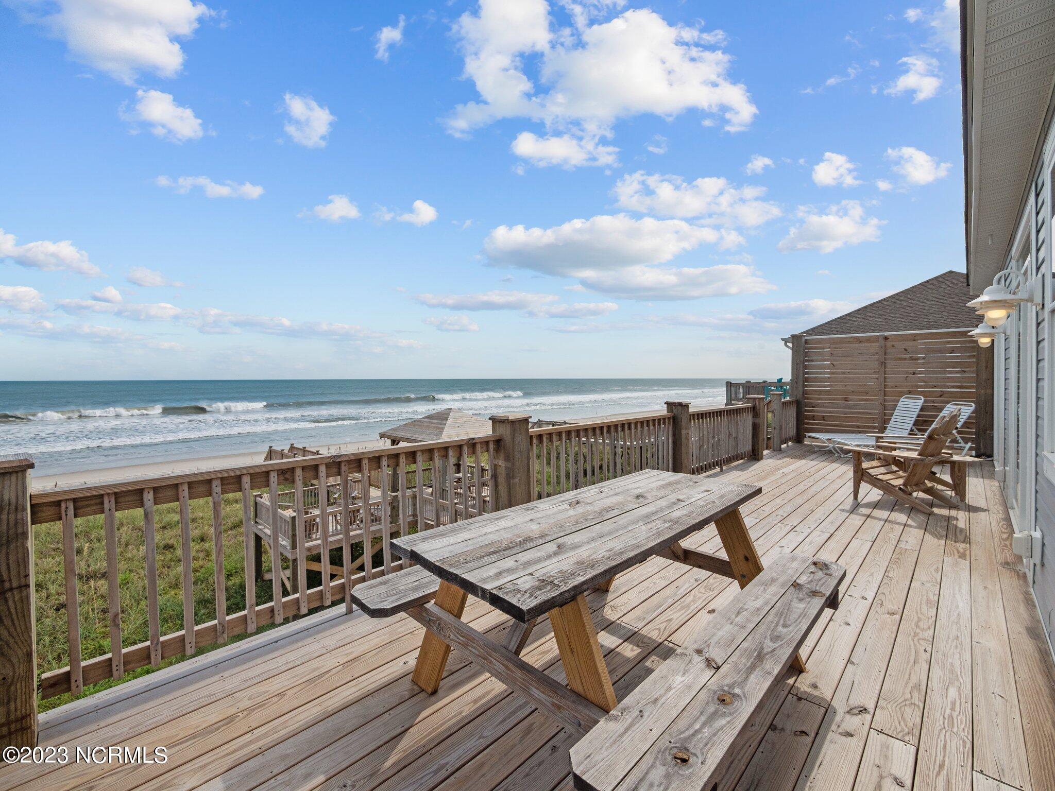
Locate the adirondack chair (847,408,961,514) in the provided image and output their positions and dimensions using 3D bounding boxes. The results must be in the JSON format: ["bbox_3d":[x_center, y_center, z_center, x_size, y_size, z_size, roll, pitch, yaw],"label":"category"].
[{"bbox_3d":[4.217,0.663,4.761,0.780,1.050,0.880,-1,2,-28],"label":"adirondack chair"}]

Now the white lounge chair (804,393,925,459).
[{"bbox_3d":[6.152,0.537,7.796,1.700,1.060,0.630,0,2,7],"label":"white lounge chair"}]

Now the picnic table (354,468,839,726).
[{"bbox_3d":[0.406,0.914,1.988,1.840,0.780,1.470,-2,3,-44],"label":"picnic table"}]

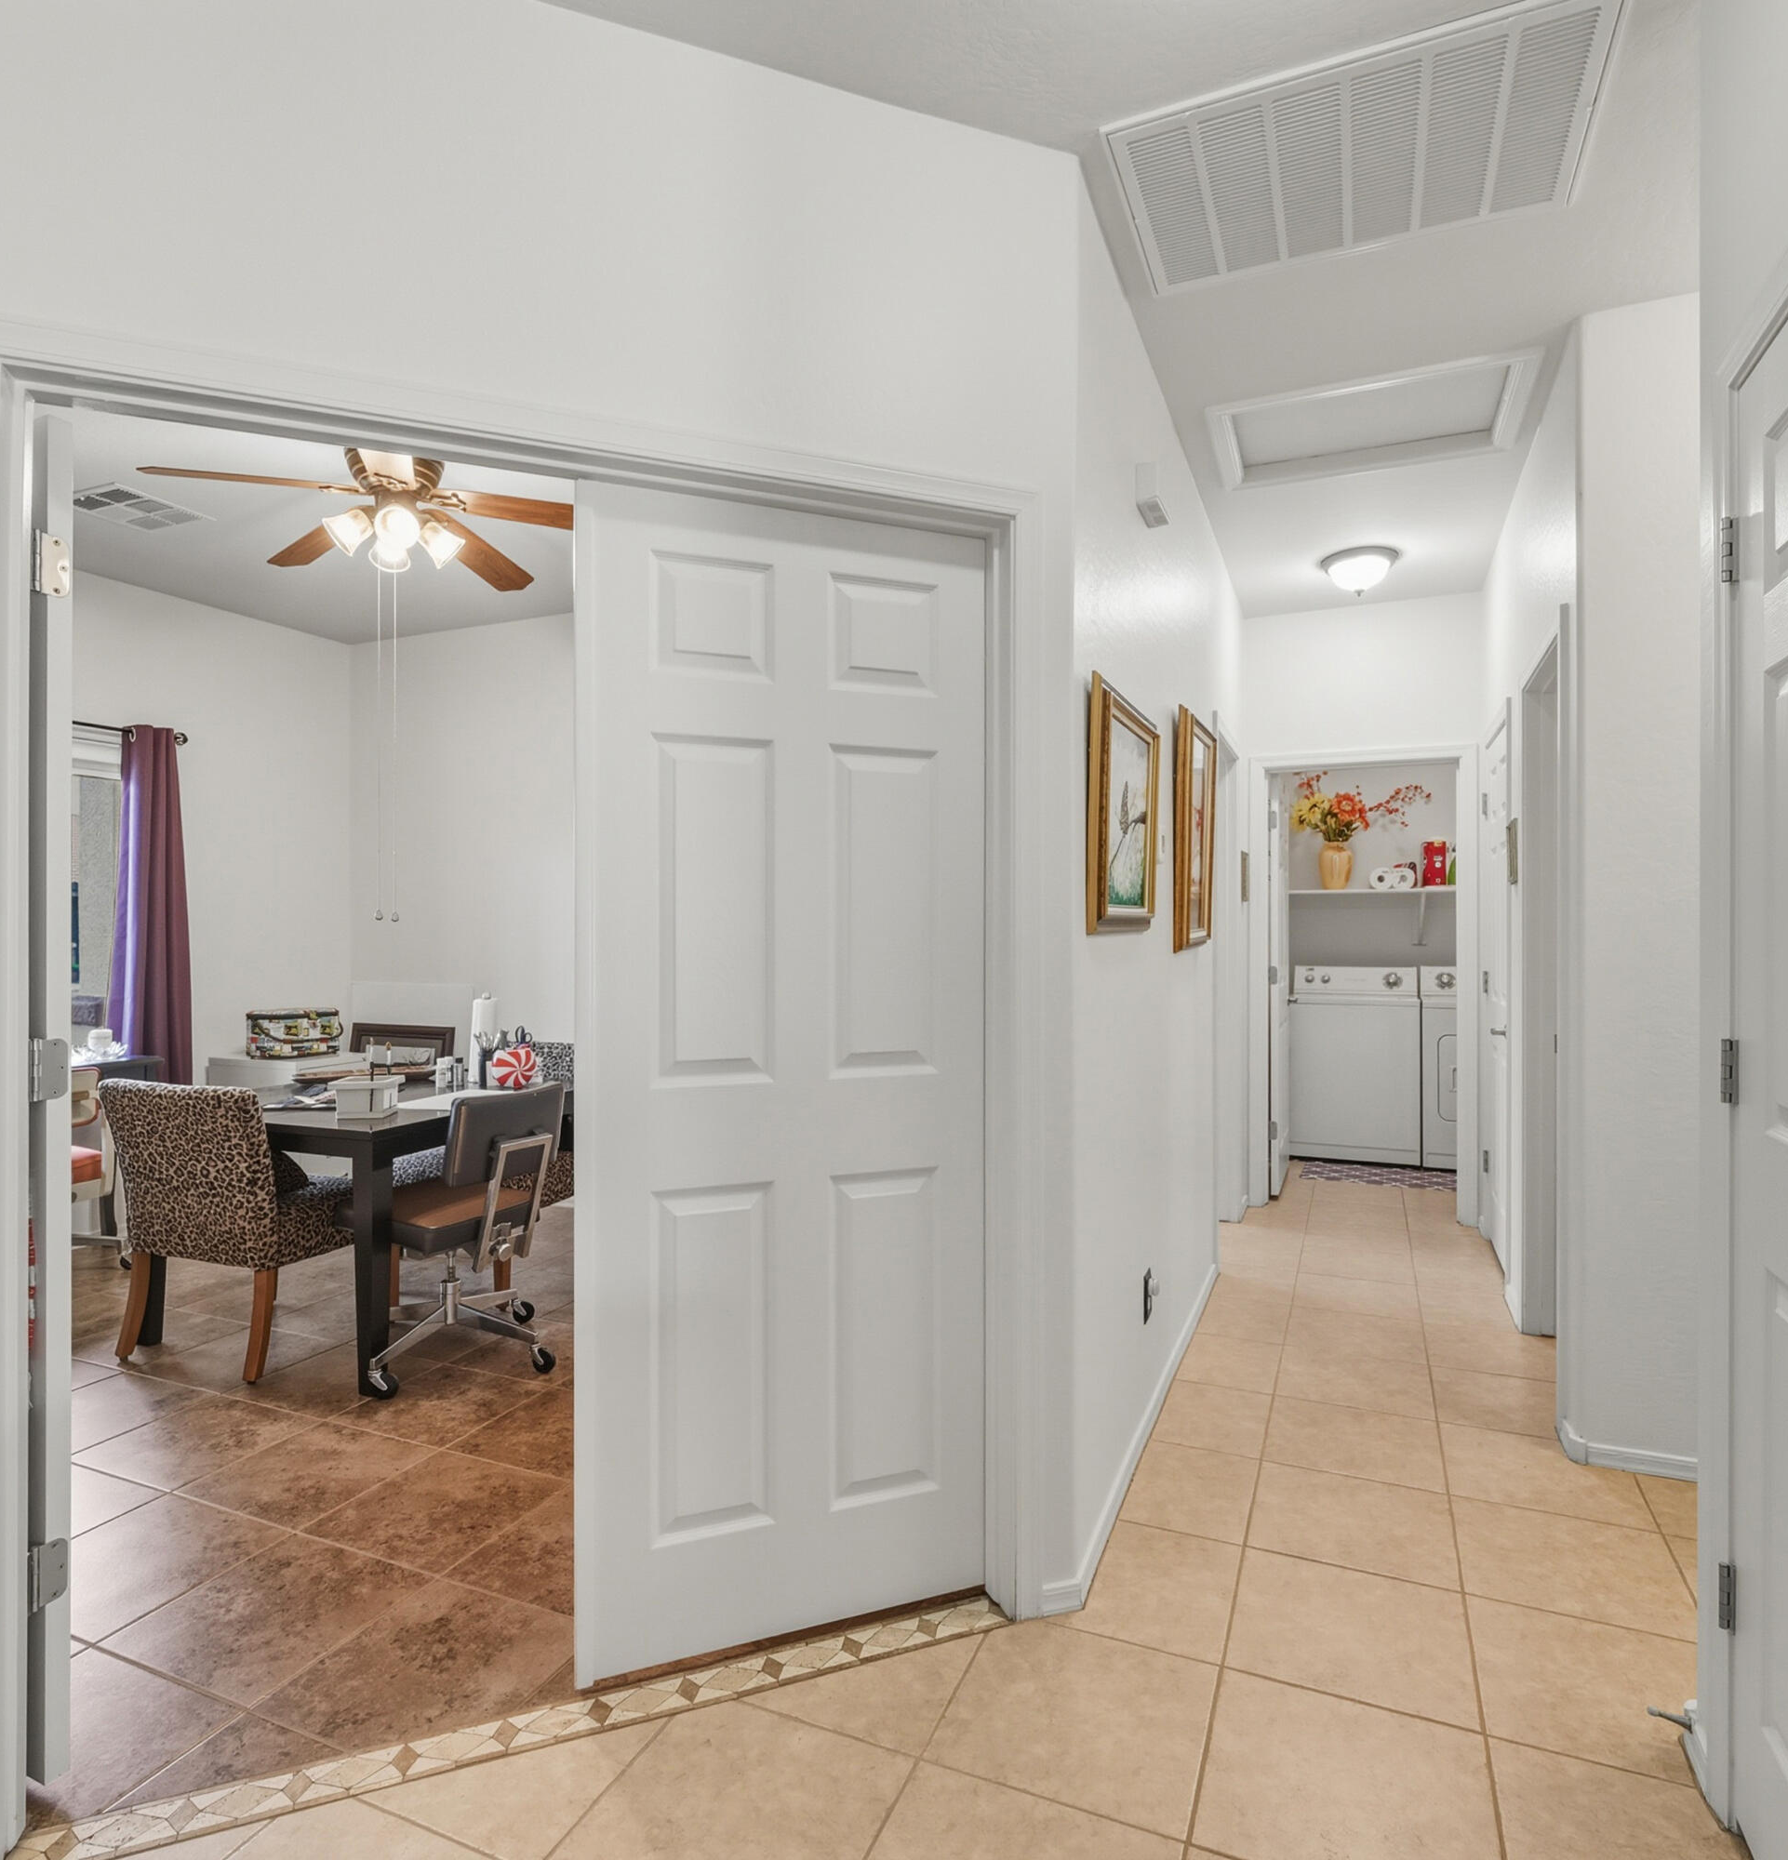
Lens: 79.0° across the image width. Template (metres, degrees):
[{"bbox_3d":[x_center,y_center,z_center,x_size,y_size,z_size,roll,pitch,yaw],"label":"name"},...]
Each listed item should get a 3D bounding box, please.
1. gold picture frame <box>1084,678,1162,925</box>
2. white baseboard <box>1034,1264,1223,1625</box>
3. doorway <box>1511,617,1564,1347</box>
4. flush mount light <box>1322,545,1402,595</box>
[{"bbox_3d":[0.545,-0.249,2.477,0.042,0.530,0.680,0,0,23],"label":"gold picture frame"},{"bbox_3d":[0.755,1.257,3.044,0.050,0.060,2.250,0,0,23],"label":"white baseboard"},{"bbox_3d":[1.907,0.251,3.104,0.130,2.070,0.790,0,0,23],"label":"doorway"},{"bbox_3d":[1.820,-1.383,4.232,0.285,0.148,0.285,0,0,23],"label":"flush mount light"}]

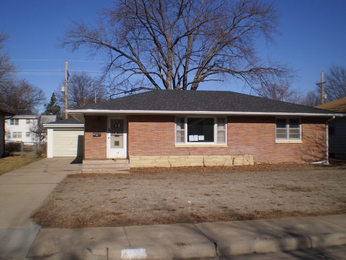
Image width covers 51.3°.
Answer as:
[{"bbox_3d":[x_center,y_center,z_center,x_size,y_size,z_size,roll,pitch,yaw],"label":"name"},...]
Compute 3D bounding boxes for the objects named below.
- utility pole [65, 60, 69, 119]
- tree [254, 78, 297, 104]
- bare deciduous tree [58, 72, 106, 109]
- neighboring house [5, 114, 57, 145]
[{"bbox_3d":[-12.092,-2.718,41.000,0.330,10.400,0.330,0,-2,-11],"label":"utility pole"},{"bbox_3d":[17.820,-2.864,62.000,7.600,11.800,7.400,0,-2,-11],"label":"tree"},{"bbox_3d":[-15.582,-3.414,62.000,8.300,12.900,8.000,0,-2,-11],"label":"bare deciduous tree"},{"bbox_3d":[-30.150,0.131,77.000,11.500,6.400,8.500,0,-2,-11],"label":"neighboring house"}]

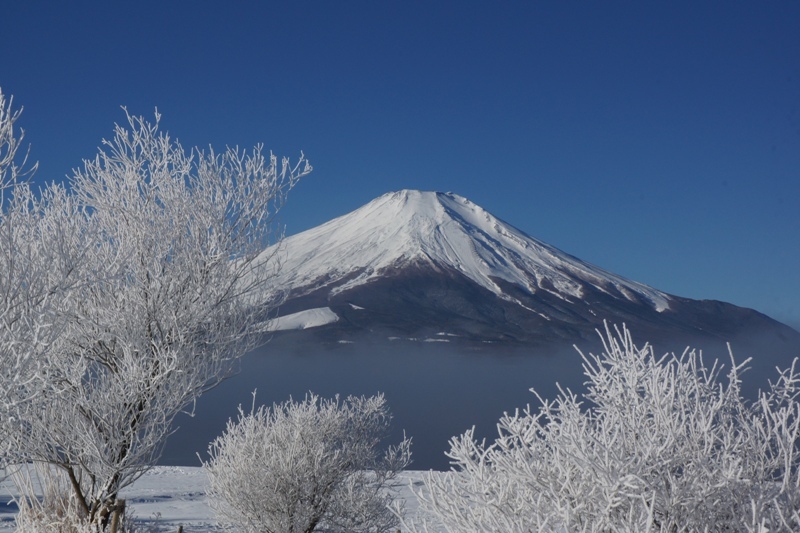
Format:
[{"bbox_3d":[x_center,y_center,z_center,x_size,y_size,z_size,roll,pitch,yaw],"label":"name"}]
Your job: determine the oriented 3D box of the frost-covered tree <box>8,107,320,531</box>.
[{"bbox_3d":[-2.900,0.580,13.900,3.650,5.000,3.400,0,-6,0],"label":"frost-covered tree"}]

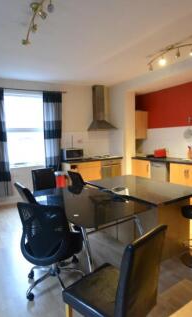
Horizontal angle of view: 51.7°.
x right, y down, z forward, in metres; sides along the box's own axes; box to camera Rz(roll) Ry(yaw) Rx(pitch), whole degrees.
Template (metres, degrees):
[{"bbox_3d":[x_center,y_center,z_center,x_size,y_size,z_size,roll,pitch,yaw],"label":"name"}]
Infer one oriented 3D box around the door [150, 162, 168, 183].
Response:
[{"bbox_3d":[1.375,0.462,4.293,0.050,0.740,0.430,-5,7,-33],"label":"door"}]

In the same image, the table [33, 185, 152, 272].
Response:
[{"bbox_3d":[-0.104,0.844,2.518,0.940,0.680,1.500,-5,7,-33],"label":"table"}]

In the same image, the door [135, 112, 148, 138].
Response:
[{"bbox_3d":[1.141,-0.857,5.074,0.520,0.710,0.050,-5,7,-33],"label":"door"}]

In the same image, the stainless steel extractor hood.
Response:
[{"bbox_3d":[0.161,-1.292,5.030,0.600,1.120,0.500,-5,7,-30],"label":"stainless steel extractor hood"}]

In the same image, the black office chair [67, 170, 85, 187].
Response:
[{"bbox_3d":[-0.432,0.657,3.366,0.580,0.920,0.580,-2,6,-3],"label":"black office chair"}]

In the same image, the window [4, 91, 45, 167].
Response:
[{"bbox_3d":[-1.576,-0.629,4.524,0.980,1.660,0.120,-4,6,-26],"label":"window"}]

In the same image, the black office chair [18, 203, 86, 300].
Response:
[{"bbox_3d":[-0.415,0.796,1.939,0.590,0.910,0.610,0,6,16],"label":"black office chair"}]

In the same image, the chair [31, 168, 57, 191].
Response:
[{"bbox_3d":[-0.717,0.663,3.143,0.460,0.950,0.570,-5,7,-33],"label":"chair"}]

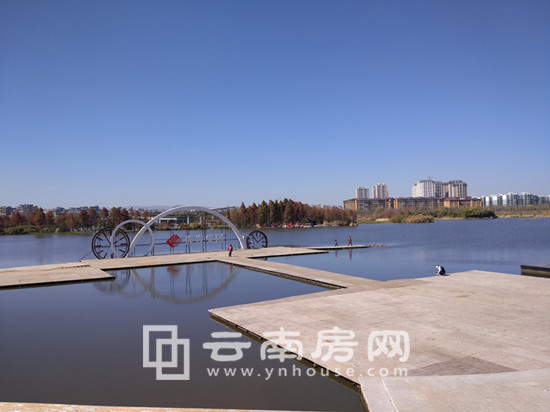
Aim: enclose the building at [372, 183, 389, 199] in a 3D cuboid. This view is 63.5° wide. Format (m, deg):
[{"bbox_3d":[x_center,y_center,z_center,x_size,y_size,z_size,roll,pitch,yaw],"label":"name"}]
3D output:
[{"bbox_3d":[213.500,-16.500,905.000,28.000,61.000,20.000,0,-1,-3],"label":"building"}]

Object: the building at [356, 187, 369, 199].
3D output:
[{"bbox_3d":[195.000,-14.000,990.000,25.000,58.000,19.000,0,-1,-3],"label":"building"}]

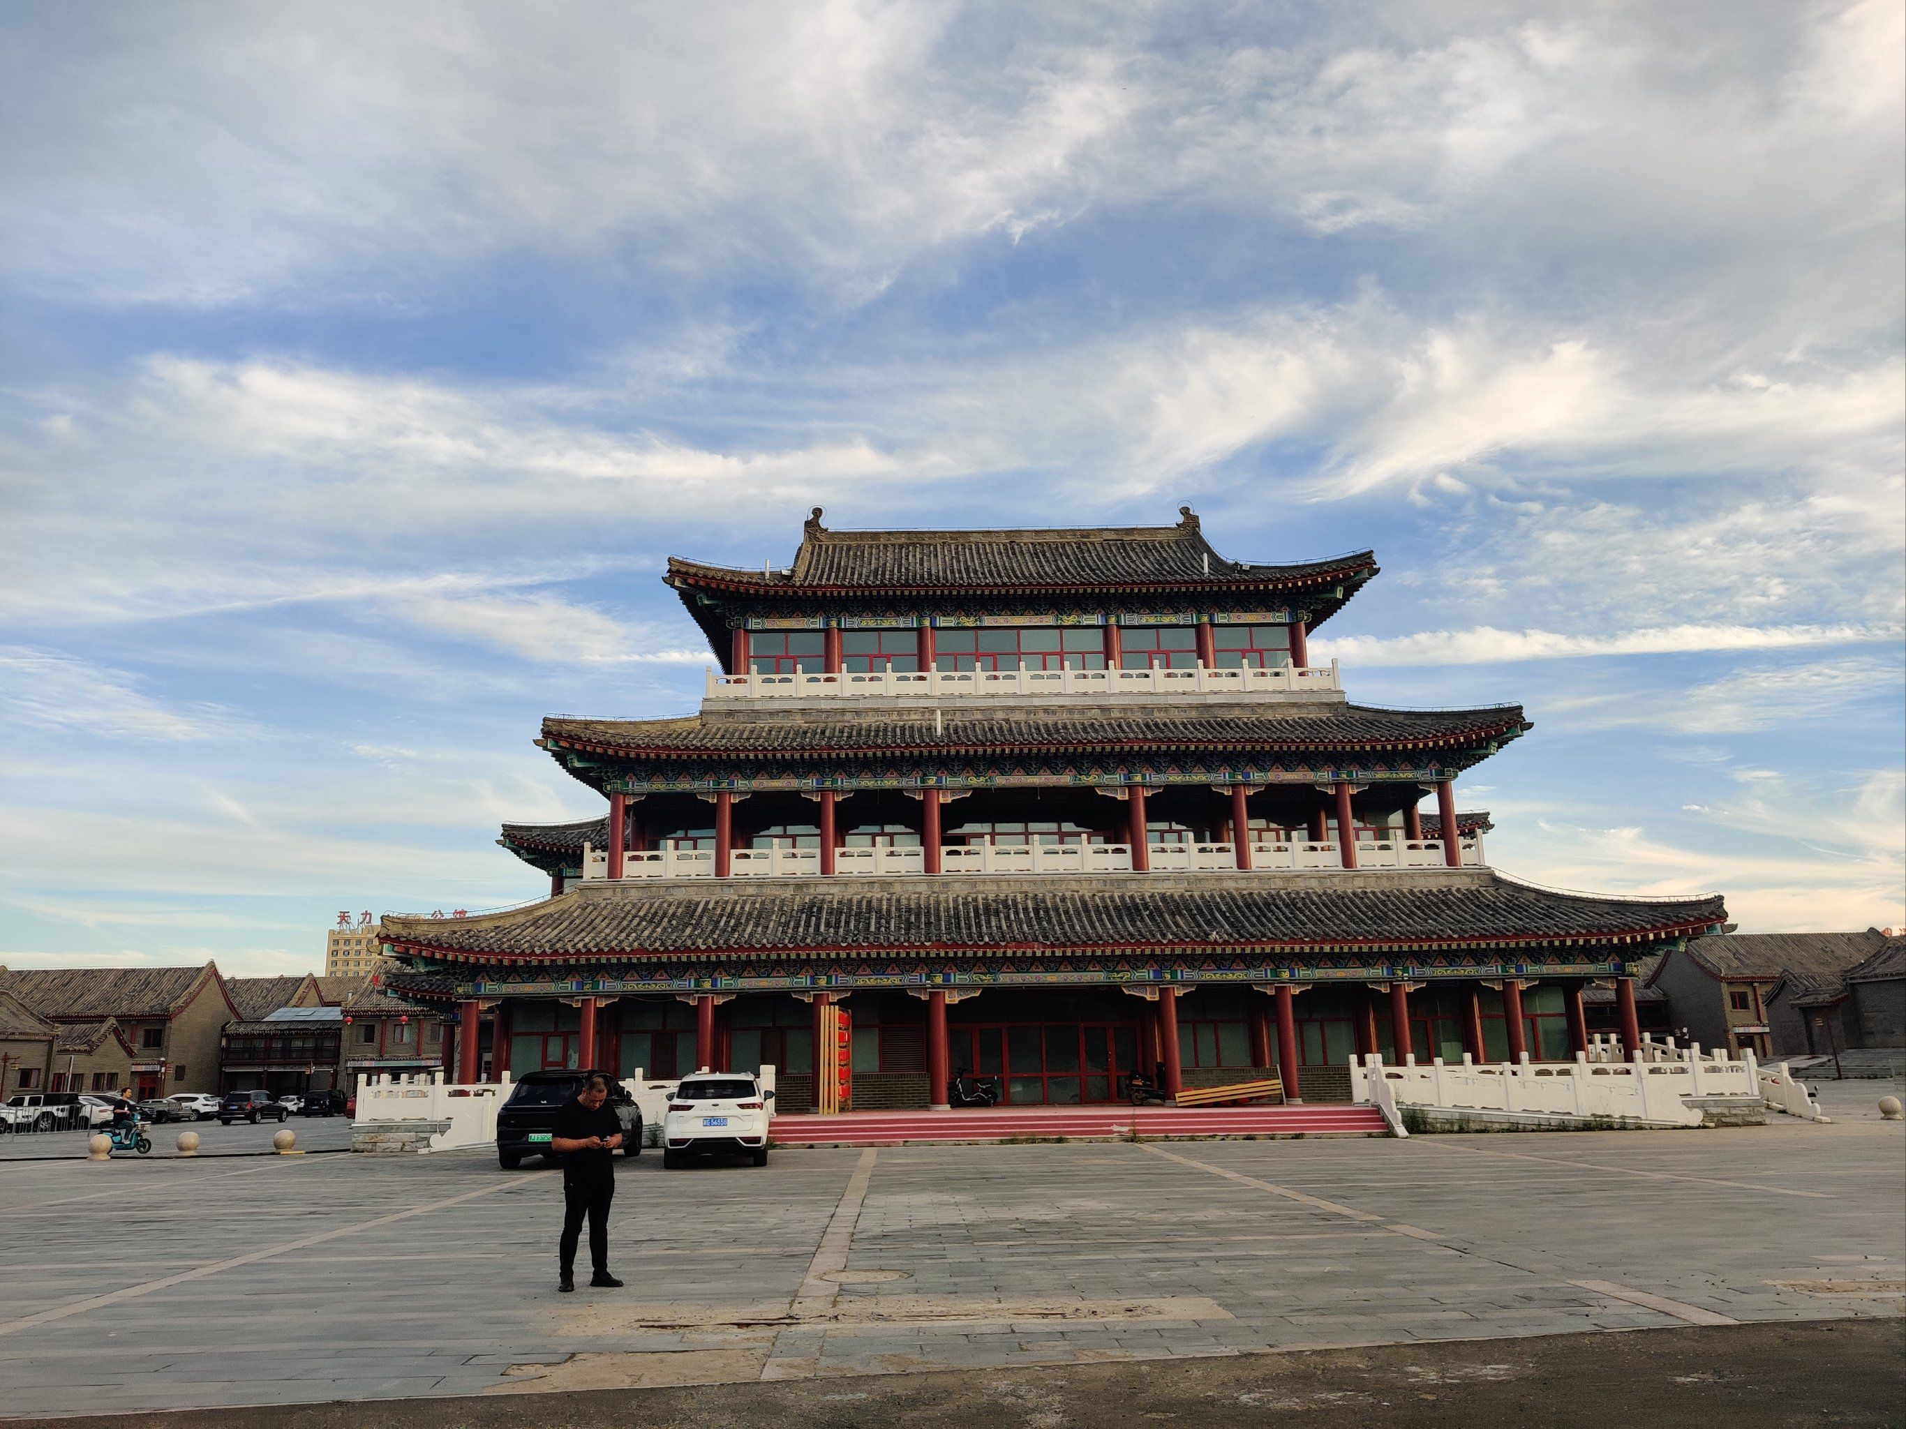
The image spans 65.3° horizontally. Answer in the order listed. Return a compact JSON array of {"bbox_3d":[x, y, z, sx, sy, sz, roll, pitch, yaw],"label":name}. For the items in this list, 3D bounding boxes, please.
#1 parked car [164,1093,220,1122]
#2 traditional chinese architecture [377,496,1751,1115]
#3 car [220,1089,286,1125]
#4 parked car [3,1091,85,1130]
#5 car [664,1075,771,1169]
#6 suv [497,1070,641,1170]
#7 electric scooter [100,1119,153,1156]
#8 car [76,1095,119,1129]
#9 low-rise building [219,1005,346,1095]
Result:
[{"bbox_3d":[-48.294,24.576,92.996,4.500,1.650,1.840,-1,-13,-2],"label":"parked car"},{"bbox_3d":[2.223,2.801,50.962,34.000,20.900,26.000,-1,-13,-2],"label":"traditional chinese architecture"},{"bbox_3d":[-35.724,20.023,76.014,1.870,1.670,4.650,-1,-13,-1],"label":"car"},{"bbox_3d":[-46.285,20.098,75.049,4.500,1.860,1.890,-1,-13,-2],"label":"parked car"},{"bbox_3d":[-4.478,7.782,28.669,1.890,1.680,4.550,0,-14,-6],"label":"car"},{"bbox_3d":[-7.447,7.996,29.469,1.950,1.750,4.900,-1,-13,0],"label":"suv"},{"bbox_3d":[-20.725,10.546,37.316,1.420,1.020,0.600,0,-13,-4],"label":"electric scooter"},{"bbox_3d":[-46.689,21.082,78.528,4.650,1.600,1.880,-1,-13,-2],"label":"car"},{"bbox_3d":[-46.314,24.866,107.285,9.000,7.500,7.500,-1,-13,-2],"label":"low-rise building"}]

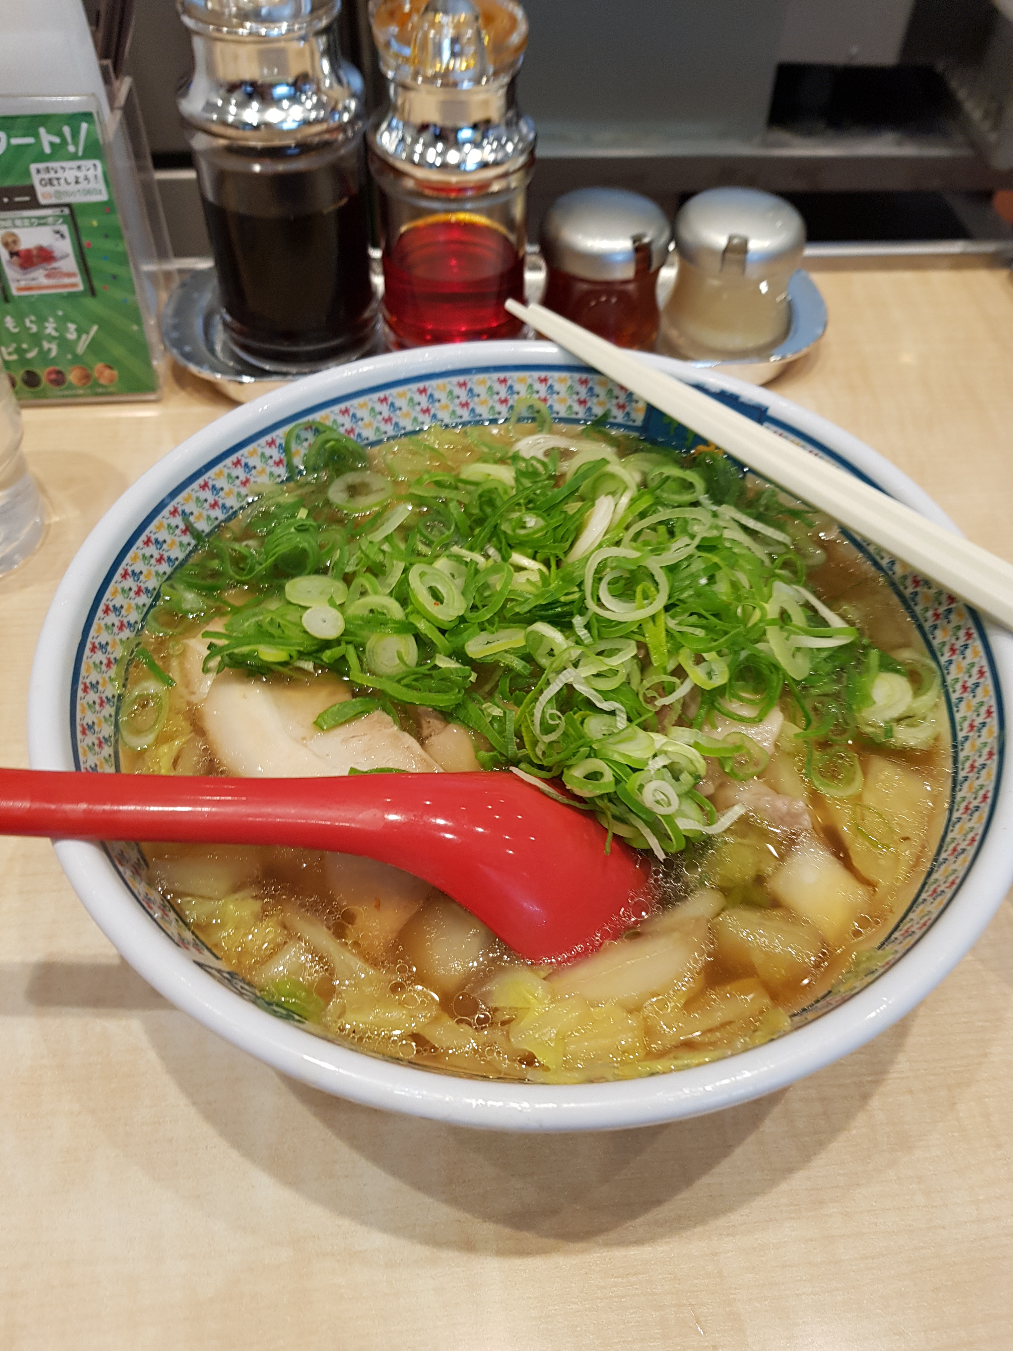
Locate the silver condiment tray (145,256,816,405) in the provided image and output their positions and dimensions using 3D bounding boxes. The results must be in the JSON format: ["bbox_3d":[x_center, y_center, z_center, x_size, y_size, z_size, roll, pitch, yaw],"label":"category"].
[{"bbox_3d":[-0.003,-0.145,0.421,0.267,0.020,0.095,-3,50,-3],"label":"silver condiment tray"}]

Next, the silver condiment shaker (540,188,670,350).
[{"bbox_3d":[0.038,-0.160,0.406,0.053,0.059,0.053,0,50,0],"label":"silver condiment shaker"}]

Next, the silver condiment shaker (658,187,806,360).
[{"bbox_3d":[0.091,-0.162,0.408,0.055,0.059,0.055,11,51,8],"label":"silver condiment shaker"}]

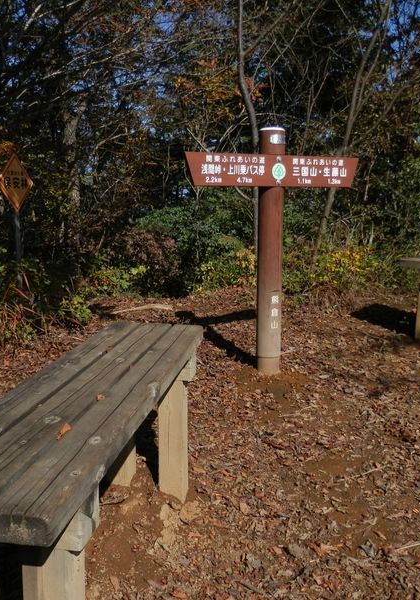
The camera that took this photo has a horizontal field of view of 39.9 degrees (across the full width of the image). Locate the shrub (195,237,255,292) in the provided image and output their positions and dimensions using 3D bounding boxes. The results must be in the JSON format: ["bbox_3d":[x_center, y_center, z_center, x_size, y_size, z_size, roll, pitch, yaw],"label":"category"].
[{"bbox_3d":[0.175,-0.453,6.895,0.719,0.621,0.591,0,12,0],"label":"shrub"}]

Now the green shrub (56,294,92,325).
[{"bbox_3d":[-1.261,0.074,5.418,0.335,0.256,0.276,0,12,0],"label":"green shrub"}]

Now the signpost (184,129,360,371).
[{"bbox_3d":[0.390,-0.287,3.766,1.251,1.605,0.187,-6,13,-25],"label":"signpost"}]

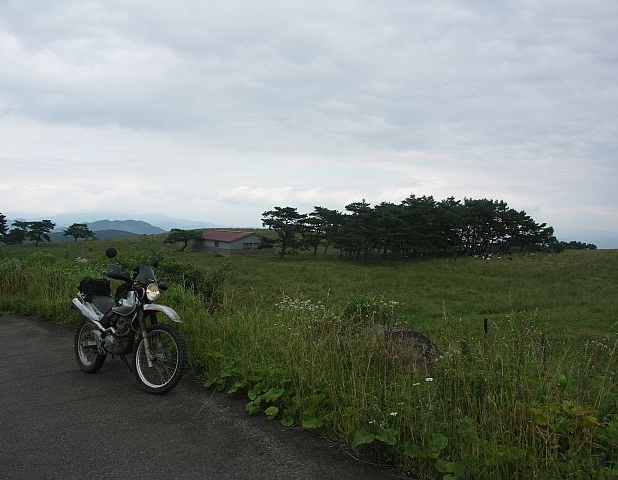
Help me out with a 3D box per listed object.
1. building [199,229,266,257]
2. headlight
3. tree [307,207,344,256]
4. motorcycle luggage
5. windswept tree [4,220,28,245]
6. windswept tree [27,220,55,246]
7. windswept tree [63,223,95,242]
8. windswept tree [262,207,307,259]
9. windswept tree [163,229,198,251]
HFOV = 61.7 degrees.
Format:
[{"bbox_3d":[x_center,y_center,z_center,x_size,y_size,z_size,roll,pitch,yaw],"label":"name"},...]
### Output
[{"bbox_3d":[-15.516,0.710,105.000,8.500,5.100,13.000,0,1,-37],"label":"building"},{"bbox_3d":[-1.607,0.534,5.340,0.110,0.185,0.180,2,-6,34],"label":"headlight"},{"bbox_3d":[3.155,-1.817,99.000,7.080,9.180,6.500,1,1,0],"label":"tree"},{"bbox_3d":[-2.498,0.553,6.030,0.320,0.210,0.260,1,-6,39],"label":"motorcycle luggage"},{"bbox_3d":[-70.866,-1.811,125.000,6.040,5.790,5.500,1,1,0],"label":"windswept tree"},{"bbox_3d":[-63.038,-1.532,122.000,6.600,6.130,6.000,1,1,0],"label":"windswept tree"},{"bbox_3d":[-57.630,-1.883,130.000,8.040,5.020,7.000,1,1,0],"label":"windswept tree"},{"bbox_3d":[-4.401,-1.347,93.000,8.260,9.340,7.500,1,1,0],"label":"windswept tree"},{"bbox_3d":[-26.598,-0.104,108.000,7.510,4.590,6.500,1,1,0],"label":"windswept tree"}]

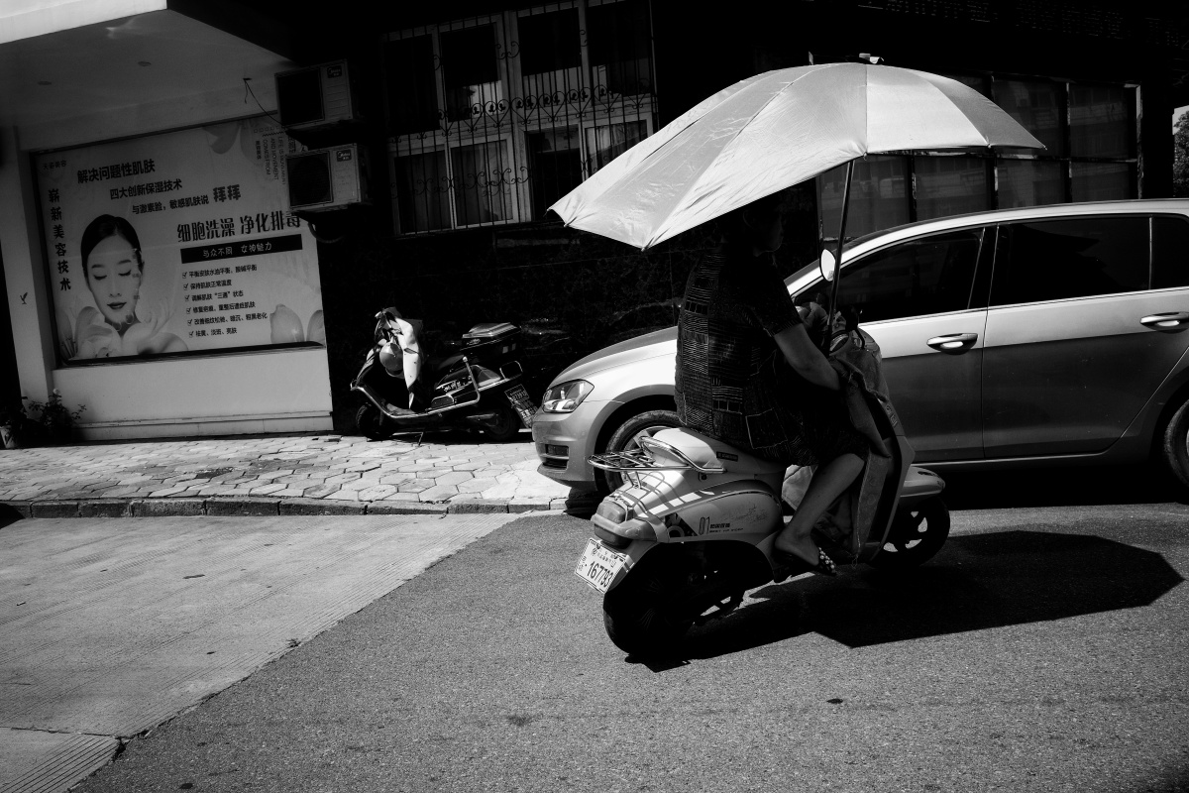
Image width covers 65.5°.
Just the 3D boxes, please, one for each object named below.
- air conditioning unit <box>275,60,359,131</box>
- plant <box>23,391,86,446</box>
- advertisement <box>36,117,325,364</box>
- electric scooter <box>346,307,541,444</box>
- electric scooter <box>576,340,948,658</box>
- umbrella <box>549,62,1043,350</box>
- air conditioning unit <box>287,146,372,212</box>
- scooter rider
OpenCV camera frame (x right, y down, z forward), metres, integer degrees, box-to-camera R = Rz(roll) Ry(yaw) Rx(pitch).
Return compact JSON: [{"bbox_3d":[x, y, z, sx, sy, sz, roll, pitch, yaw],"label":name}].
[{"bbox_3d":[-2.704,-2.958,9.161,0.790,0.550,0.280,-3,5,16],"label":"air conditioning unit"},{"bbox_3d":[-6.096,0.275,10.469,0.600,0.580,0.450,-3,5,16],"label":"plant"},{"bbox_3d":[-4.573,-1.649,10.106,3.550,2.460,0.080,-3,5,16],"label":"advertisement"},{"bbox_3d":[-1.427,-0.184,8.253,1.780,1.150,0.660,-2,5,25],"label":"electric scooter"},{"bbox_3d":[0.680,0.248,3.233,1.740,1.020,0.660,-8,6,-36],"label":"electric scooter"},{"bbox_3d":[0.596,-0.580,2.897,1.505,0.955,1.045,-5,17,-15],"label":"umbrella"},{"bbox_3d":[-2.626,-2.174,9.223,0.790,0.550,0.280,-3,5,16],"label":"air conditioning unit"},{"bbox_3d":[0.584,-0.039,3.140,0.720,1.370,0.520,-8,6,-36],"label":"scooter rider"}]

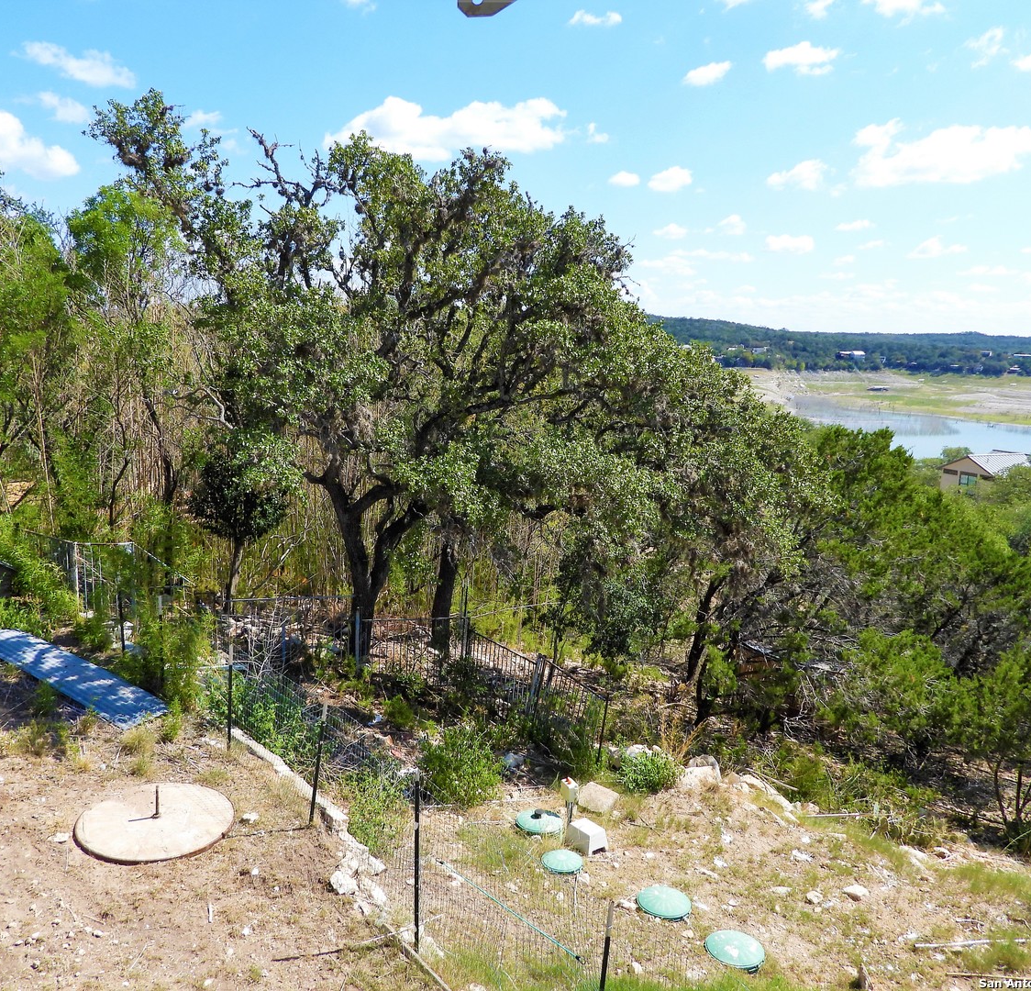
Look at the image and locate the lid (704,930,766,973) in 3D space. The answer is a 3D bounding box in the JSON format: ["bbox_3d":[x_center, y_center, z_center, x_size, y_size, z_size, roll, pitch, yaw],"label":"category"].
[{"bbox_3d":[2.271,4.694,9.453,0.590,0.110,0.590,3,10,-1],"label":"lid"}]

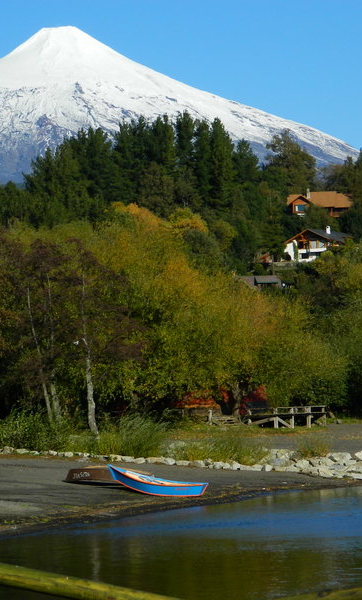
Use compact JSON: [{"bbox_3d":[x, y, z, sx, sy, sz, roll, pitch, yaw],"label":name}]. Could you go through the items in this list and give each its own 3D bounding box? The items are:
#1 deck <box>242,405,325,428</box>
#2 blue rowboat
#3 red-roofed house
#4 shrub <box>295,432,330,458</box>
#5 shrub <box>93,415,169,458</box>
[{"bbox_3d":[8.612,9.830,200.000,7.200,1.850,3.200,0,-2,-3],"label":"deck"},{"bbox_3d":[-1.014,8.006,105.000,4.500,0.800,1.450,7,5,7],"label":"blue rowboat"},{"bbox_3d":[34.328,-23.670,590.000,15.500,7.200,11.000,0,-2,-7],"label":"red-roofed house"},{"bbox_3d":[8.231,9.139,149.000,2.200,1.550,1.900,0,-2,0],"label":"shrub"},{"bbox_3d":[-2.911,8.028,140.000,4.300,2.500,3.500,0,-2,0],"label":"shrub"}]

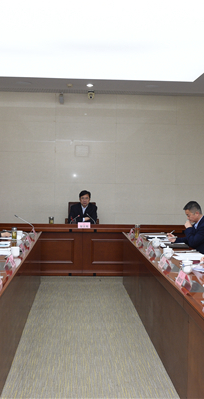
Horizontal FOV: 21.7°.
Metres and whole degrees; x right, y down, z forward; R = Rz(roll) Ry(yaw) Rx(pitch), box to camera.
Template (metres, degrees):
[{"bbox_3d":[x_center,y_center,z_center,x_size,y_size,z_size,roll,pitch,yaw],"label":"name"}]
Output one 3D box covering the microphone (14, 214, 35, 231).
[{"bbox_3d":[-1.137,0.366,7.836,0.300,0.250,0.070,0,2,-3],"label":"microphone"}]

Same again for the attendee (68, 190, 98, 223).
[{"bbox_3d":[-0.319,0.542,9.086,0.560,1.360,0.750,0,2,-3],"label":"attendee"}]

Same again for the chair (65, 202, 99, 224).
[{"bbox_3d":[-0.329,0.642,9.269,0.620,1.150,0.680,0,2,-3],"label":"chair"}]

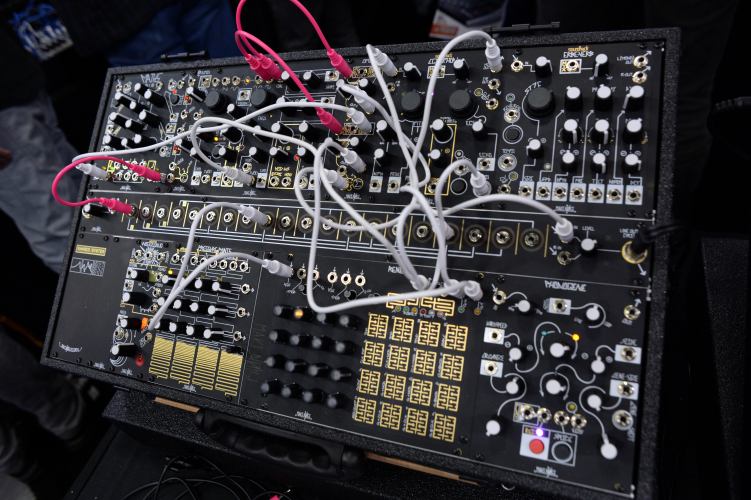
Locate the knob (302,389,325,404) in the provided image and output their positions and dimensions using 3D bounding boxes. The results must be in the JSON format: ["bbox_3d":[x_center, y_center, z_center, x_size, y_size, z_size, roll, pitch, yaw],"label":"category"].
[{"bbox_3d":[-0.048,0.111,0.380,0.012,0.015,0.011,-5,77,21],"label":"knob"}]

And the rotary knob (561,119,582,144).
[{"bbox_3d":[0.138,-0.084,0.353,0.012,0.017,0.013,-4,78,20],"label":"rotary knob"}]

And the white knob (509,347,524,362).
[{"bbox_3d":[0.094,0.070,0.334,0.011,0.014,0.012,-4,78,20],"label":"white knob"}]

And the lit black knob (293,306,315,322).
[{"bbox_3d":[-0.059,0.051,0.402,0.011,0.014,0.012,-13,75,18],"label":"lit black knob"}]

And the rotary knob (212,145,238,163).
[{"bbox_3d":[-0.135,-0.087,0.454,0.011,0.014,0.012,26,89,23],"label":"rotary knob"}]

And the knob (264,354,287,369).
[{"bbox_3d":[-0.080,0.089,0.398,0.013,0.015,0.012,-5,78,20],"label":"knob"}]

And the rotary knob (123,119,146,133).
[{"bbox_3d":[-0.242,-0.125,0.503,0.012,0.015,0.013,-4,78,20],"label":"rotary knob"}]

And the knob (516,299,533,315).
[{"bbox_3d":[0.102,0.039,0.342,0.011,0.014,0.011,6,81,22],"label":"knob"}]

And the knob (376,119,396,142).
[{"bbox_3d":[0.008,-0.096,0.400,0.012,0.017,0.013,-5,77,21],"label":"knob"}]

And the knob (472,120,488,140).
[{"bbox_3d":[0.078,-0.090,0.373,0.012,0.015,0.013,-4,78,20],"label":"knob"}]

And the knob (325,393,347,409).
[{"bbox_3d":[-0.029,0.112,0.372,0.011,0.015,0.012,-5,77,21],"label":"knob"}]

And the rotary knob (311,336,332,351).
[{"bbox_3d":[-0.042,0.071,0.386,0.011,0.014,0.012,-4,78,20],"label":"rotary knob"}]

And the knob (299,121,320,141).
[{"bbox_3d":[-0.058,-0.103,0.428,0.012,0.015,0.013,7,82,22],"label":"knob"}]

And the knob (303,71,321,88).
[{"bbox_3d":[-0.056,-0.148,0.436,0.013,0.015,0.012,-4,78,20],"label":"knob"}]

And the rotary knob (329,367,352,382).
[{"bbox_3d":[-0.026,0.094,0.377,0.013,0.015,0.012,-4,78,20],"label":"rotary knob"}]

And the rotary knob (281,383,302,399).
[{"bbox_3d":[-0.066,0.110,0.393,0.011,0.015,0.012,-4,78,20],"label":"rotary knob"}]

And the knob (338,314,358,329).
[{"bbox_3d":[-0.021,0.055,0.381,0.011,0.014,0.012,-4,78,20],"label":"knob"}]

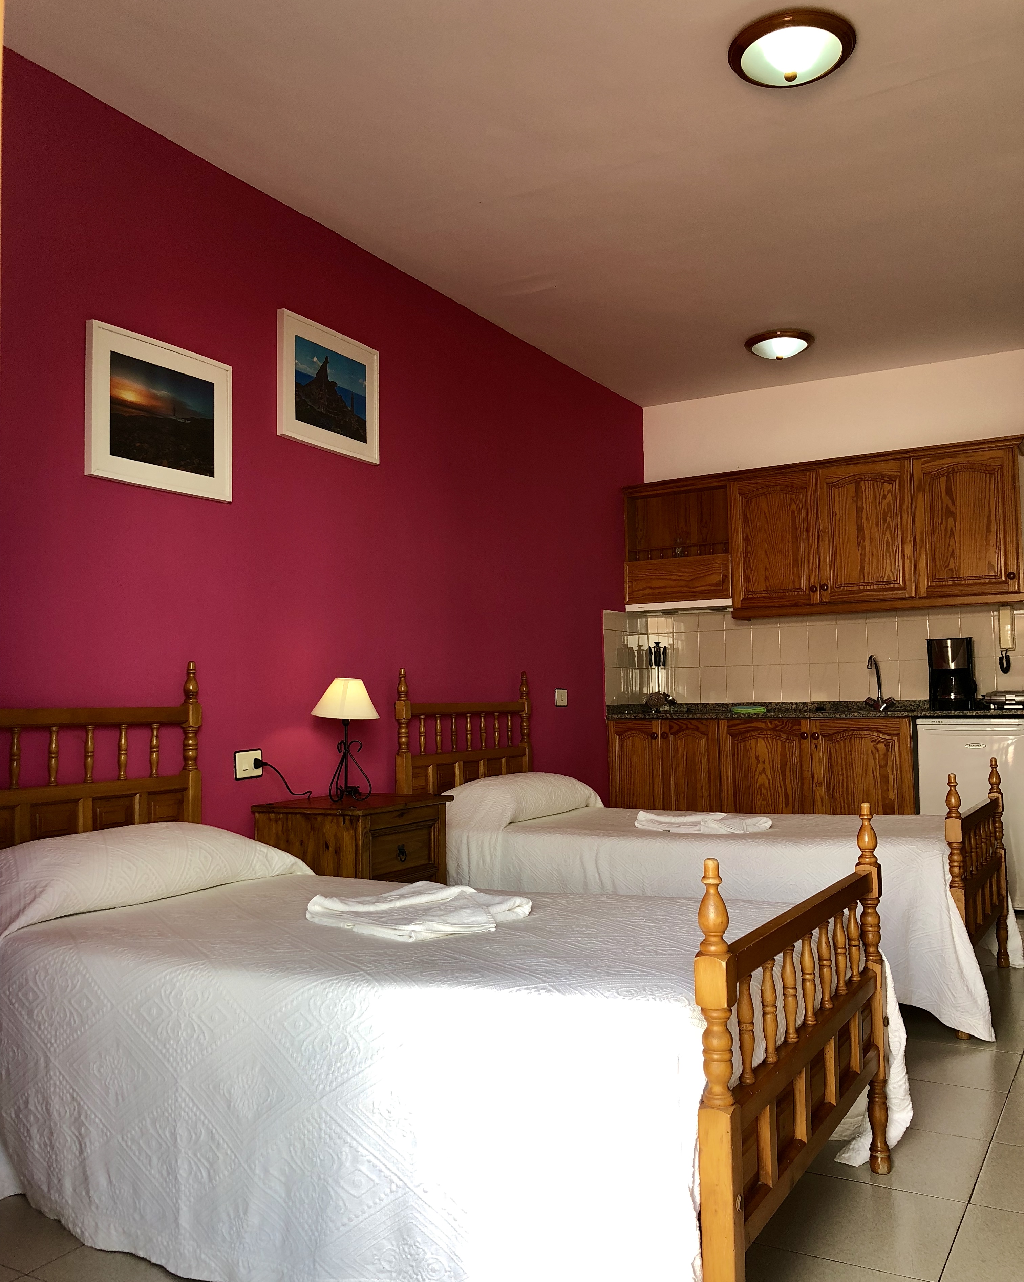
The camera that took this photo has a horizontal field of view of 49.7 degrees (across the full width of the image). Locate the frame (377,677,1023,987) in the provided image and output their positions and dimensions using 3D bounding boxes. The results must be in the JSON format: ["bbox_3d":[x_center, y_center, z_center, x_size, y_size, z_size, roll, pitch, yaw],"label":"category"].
[{"bbox_3d":[0.664,0.630,4.016,1.992,1.090,1.000,-3,-4,30],"label":"frame"}]

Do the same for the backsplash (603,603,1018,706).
[{"bbox_3d":[1.477,0.068,5.502,1.965,0.510,0.600,-3,-4,30],"label":"backsplash"}]

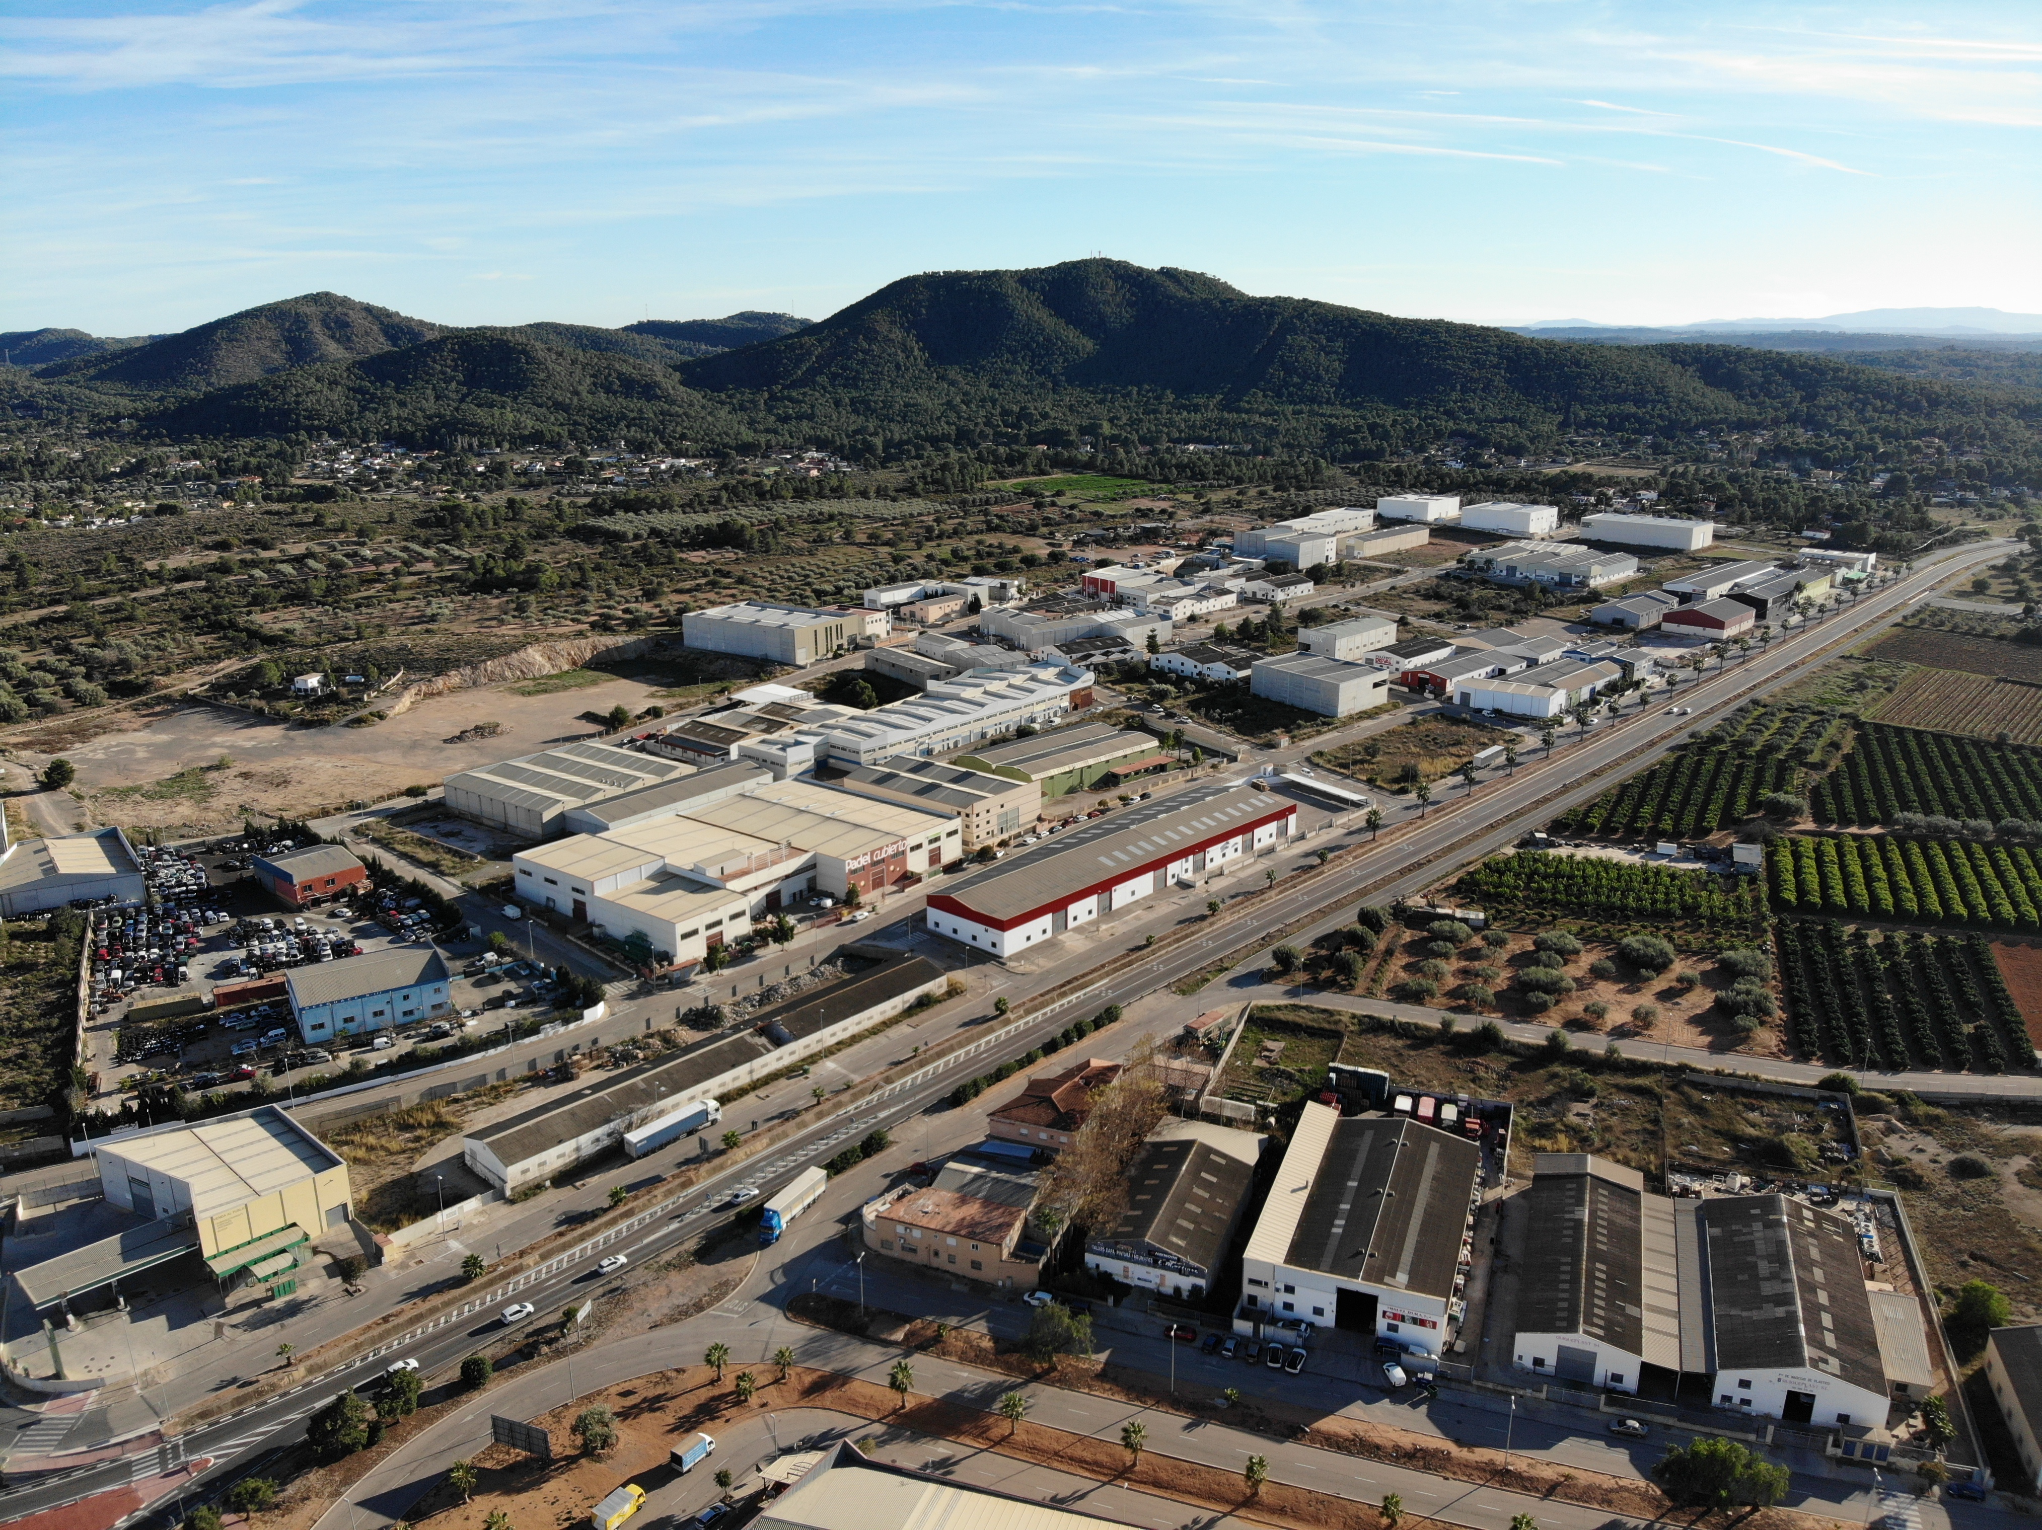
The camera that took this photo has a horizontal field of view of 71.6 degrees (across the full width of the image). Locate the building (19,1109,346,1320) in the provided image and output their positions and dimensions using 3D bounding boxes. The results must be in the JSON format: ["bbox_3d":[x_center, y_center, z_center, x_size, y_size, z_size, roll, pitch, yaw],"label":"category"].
[{"bbox_3d":[-128.759,68.248,215.509,32.500,9.900,41.500,16,23,42],"label":"building"}]

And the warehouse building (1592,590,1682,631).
[{"bbox_3d":[275.070,-70.010,632.190,20.200,8.600,54.020,14,22,39],"label":"warehouse building"}]

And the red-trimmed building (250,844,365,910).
[{"bbox_3d":[-162.450,24.080,323.310,19.900,7.000,15.290,12,21,35],"label":"red-trimmed building"}]

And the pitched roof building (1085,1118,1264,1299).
[{"bbox_3d":[22.910,61.120,201.340,17.000,6.600,33.000,7,18,21],"label":"pitched roof building"}]

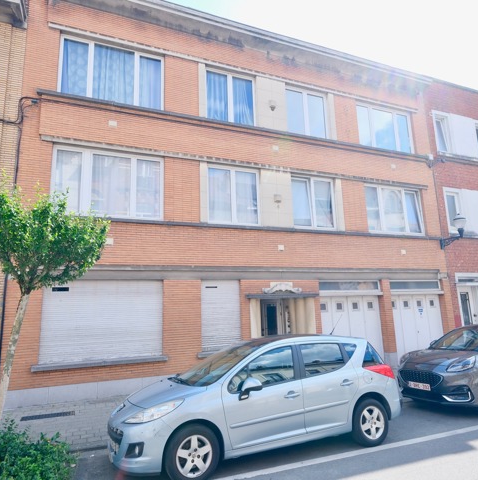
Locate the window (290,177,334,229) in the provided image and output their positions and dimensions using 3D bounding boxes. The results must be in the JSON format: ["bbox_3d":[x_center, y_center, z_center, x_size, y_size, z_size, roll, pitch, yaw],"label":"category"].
[{"bbox_3d":[2.243,-1.088,10.041,1.480,1.610,0.140,2,-11,-21],"label":"window"}]

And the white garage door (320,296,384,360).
[{"bbox_3d":[3.324,2.676,10.005,2.350,2.000,0.120,2,-11,-21],"label":"white garage door"}]

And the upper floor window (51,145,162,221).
[{"bbox_3d":[-2.978,-1.289,7.881,2.445,1.594,0.120,3,-10,-21],"label":"upper floor window"}]

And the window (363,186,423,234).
[{"bbox_3d":[4.997,-0.940,10.921,2.373,1.578,0.120,3,-10,-21],"label":"window"}]

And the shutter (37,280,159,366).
[{"bbox_3d":[-2.950,1.750,7.512,2.500,1.720,0.140,2,-11,-21],"label":"shutter"}]

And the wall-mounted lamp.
[{"bbox_3d":[7.013,-0.265,11.091,0.420,1.070,0.870,2,-11,-21],"label":"wall-mounted lamp"}]

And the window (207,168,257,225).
[{"bbox_3d":[-0.119,-1.162,8.971,1.469,1.574,0.120,3,-10,-21],"label":"window"}]

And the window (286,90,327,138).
[{"bbox_3d":[2.142,-3.965,10.532,1.490,1.570,0.140,2,-11,-21],"label":"window"}]

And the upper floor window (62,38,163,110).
[{"bbox_3d":[-3.119,-4.189,8.540,2.480,1.580,0.140,2,-11,-21],"label":"upper floor window"}]

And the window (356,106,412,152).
[{"bbox_3d":[4.905,-3.682,11.362,2.389,1.517,0.120,3,-10,-21],"label":"window"}]

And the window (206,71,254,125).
[{"bbox_3d":[-0.210,-3.901,9.411,1.453,1.509,0.120,3,-10,-21],"label":"window"}]

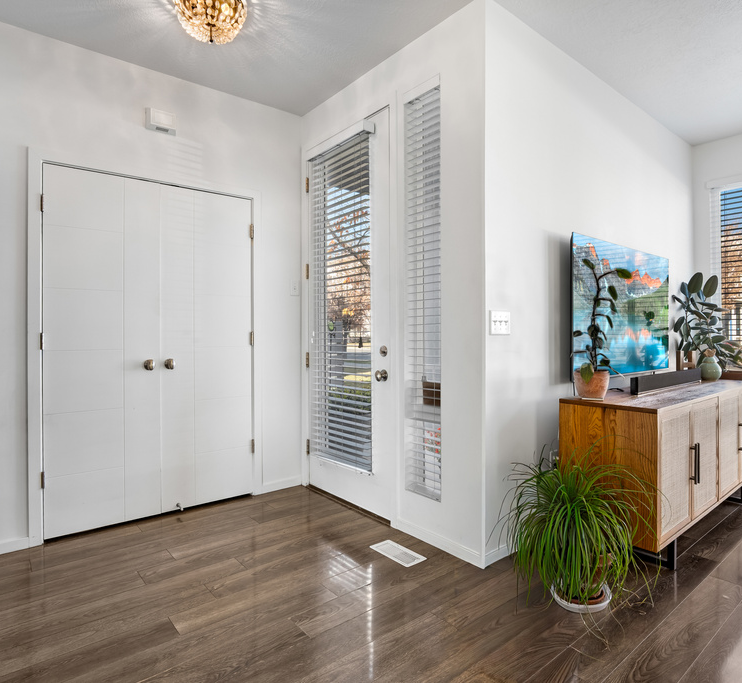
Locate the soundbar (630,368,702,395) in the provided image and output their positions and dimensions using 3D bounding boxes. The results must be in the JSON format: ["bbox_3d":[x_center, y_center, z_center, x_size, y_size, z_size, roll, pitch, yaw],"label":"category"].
[{"bbox_3d":[1.915,0.248,2.930,1.060,0.088,0.060,0,1,-38],"label":"soundbar"}]

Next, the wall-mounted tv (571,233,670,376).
[{"bbox_3d":[1.690,-0.205,3.040,1.445,0.830,0.055,0,1,-38],"label":"wall-mounted tv"}]

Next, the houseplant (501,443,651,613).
[{"bbox_3d":[0.881,0.774,1.956,0.580,0.630,0.570,0,1,-39],"label":"houseplant"}]

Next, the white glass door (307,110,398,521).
[{"bbox_3d":[-0.167,-0.157,3.030,0.110,2.480,0.960,0,1,-40],"label":"white glass door"}]

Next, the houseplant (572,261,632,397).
[{"bbox_3d":[1.206,-0.078,2.385,0.270,0.739,0.250,0,1,-39],"label":"houseplant"}]

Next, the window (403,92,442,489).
[{"bbox_3d":[0.295,-0.250,2.470,0.060,2.160,0.280,0,1,-39],"label":"window"}]

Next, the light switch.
[{"bbox_3d":[0.652,-0.096,2.295,0.165,0.117,0.010,0,1,-38],"label":"light switch"}]

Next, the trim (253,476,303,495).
[{"bbox_3d":[-0.666,1.036,3.297,0.370,0.087,0.018,0,1,-39],"label":"trim"}]

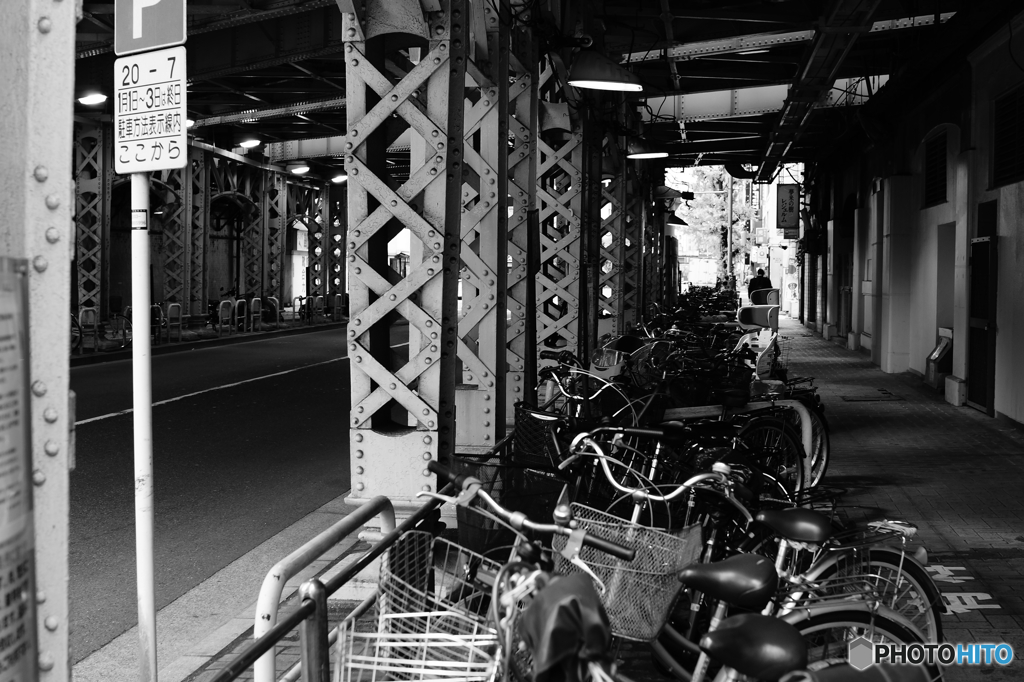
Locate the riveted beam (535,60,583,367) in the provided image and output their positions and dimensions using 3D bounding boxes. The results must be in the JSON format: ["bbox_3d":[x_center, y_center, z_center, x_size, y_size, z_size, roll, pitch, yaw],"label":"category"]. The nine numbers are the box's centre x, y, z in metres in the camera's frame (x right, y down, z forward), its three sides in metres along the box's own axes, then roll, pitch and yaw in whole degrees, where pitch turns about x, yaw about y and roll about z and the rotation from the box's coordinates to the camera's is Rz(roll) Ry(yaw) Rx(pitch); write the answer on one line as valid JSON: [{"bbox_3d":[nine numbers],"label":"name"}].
[{"bbox_3d":[0.666,-1.672,17.256,0.570,4.470,0.600,0,3,8],"label":"riveted beam"}]

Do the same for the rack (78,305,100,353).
[{"bbox_3d":[-7.496,-0.178,22.747,0.070,0.820,0.700,0,3,7],"label":"rack"}]

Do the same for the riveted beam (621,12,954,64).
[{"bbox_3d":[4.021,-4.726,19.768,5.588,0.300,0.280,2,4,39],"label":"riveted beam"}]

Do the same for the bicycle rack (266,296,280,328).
[{"bbox_3d":[-6.300,-0.729,33.847,0.070,0.820,0.800,0,3,7],"label":"bicycle rack"}]

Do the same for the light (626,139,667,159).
[{"bbox_3d":[1.997,-2.858,19.000,0.590,0.300,0.500,0,3,8],"label":"light"}]

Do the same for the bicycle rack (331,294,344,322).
[{"bbox_3d":[-5.304,-0.987,39.047,0.070,0.820,0.700,0,3,7],"label":"bicycle rack"}]

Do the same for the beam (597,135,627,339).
[{"bbox_3d":[2.102,-2.234,27.564,0.560,4.570,0.620,0,3,8],"label":"beam"}]

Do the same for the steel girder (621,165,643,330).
[{"bbox_3d":[2.606,-2.115,28.747,0.500,3.900,0.500,0,3,8],"label":"steel girder"}]

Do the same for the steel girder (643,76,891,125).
[{"bbox_3d":[4.215,-4.087,21.700,4.700,0.480,0.280,2,4,34],"label":"steel girder"}]

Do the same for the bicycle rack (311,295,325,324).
[{"bbox_3d":[-5.783,-0.935,38.600,0.060,0.820,0.720,0,3,8],"label":"bicycle rack"}]

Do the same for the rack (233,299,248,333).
[{"bbox_3d":[-6.749,-0.598,31.900,0.060,0.820,0.720,0,3,8],"label":"rack"}]

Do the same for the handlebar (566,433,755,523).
[{"bbox_3d":[0.477,0.422,4.080,0.570,0.170,0.240,15,9,26],"label":"handlebar"}]

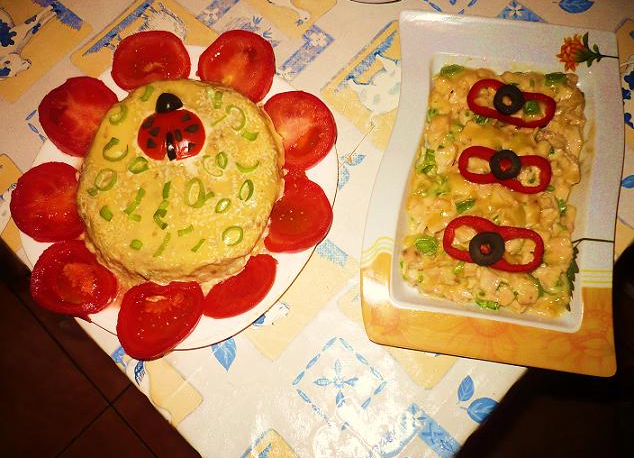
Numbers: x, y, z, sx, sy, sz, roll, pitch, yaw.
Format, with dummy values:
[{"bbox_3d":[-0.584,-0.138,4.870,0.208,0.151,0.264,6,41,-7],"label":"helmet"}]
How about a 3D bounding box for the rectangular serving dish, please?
[{"bbox_3d":[0.135,-0.035,0.491,0.183,0.030,0.272,6,73,6],"label":"rectangular serving dish"}]

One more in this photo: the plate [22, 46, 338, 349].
[{"bbox_3d":[-0.109,-0.030,0.512,0.250,0.026,0.250,-1,73,4],"label":"plate"}]

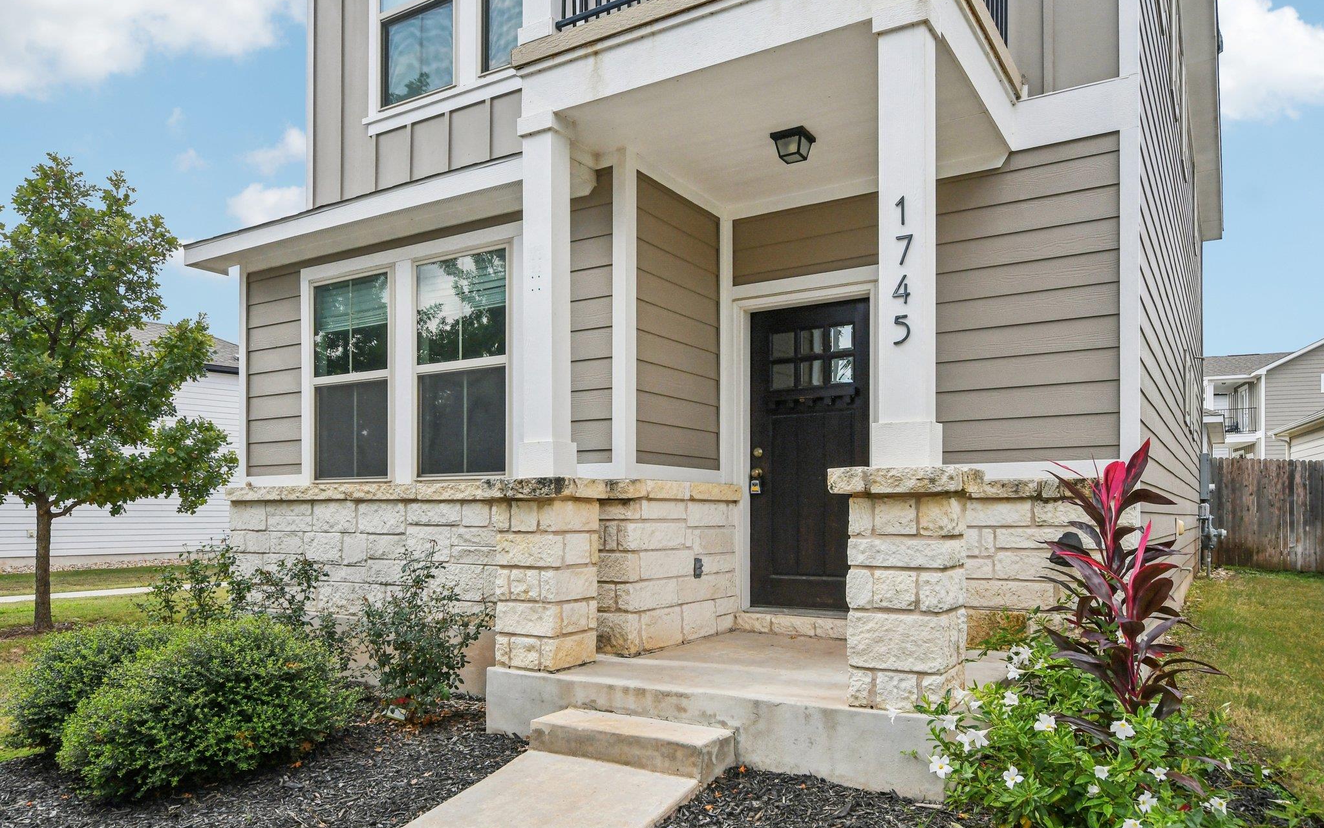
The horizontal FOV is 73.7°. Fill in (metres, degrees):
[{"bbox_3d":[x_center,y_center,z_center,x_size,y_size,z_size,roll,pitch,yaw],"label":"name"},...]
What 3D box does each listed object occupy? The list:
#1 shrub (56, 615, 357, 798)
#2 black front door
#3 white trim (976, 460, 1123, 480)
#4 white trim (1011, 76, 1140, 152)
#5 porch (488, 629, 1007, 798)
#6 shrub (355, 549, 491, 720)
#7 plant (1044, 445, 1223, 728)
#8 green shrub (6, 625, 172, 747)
[{"bbox_3d":[-2.140,1.280,4.220,1.220,0.630,1.120,2,-4,-27],"label":"shrub"},{"bbox_3d":[0.965,0.290,5.830,0.860,2.020,0.060,-2,-4,30],"label":"black front door"},{"bbox_3d":[2.180,0.319,5.040,0.800,0.095,0.040,-2,-4,30],"label":"white trim"},{"bbox_3d":[2.310,-1.681,4.960,0.640,0.290,0.040,-2,-4,30],"label":"white trim"},{"bbox_3d":[0.585,1.480,4.810,2.270,0.360,2.000,-2,-4,30],"label":"porch"},{"bbox_3d":[-1.370,1.212,4.950,0.750,0.960,0.700,1,-4,-15],"label":"shrub"},{"bbox_3d":[1.860,0.739,3.500,0.700,1.250,0.660,-2,-4,28],"label":"plant"},{"bbox_3d":[-2.780,1.380,4.680,1.080,0.570,1.050,2,-4,-31],"label":"green shrub"}]

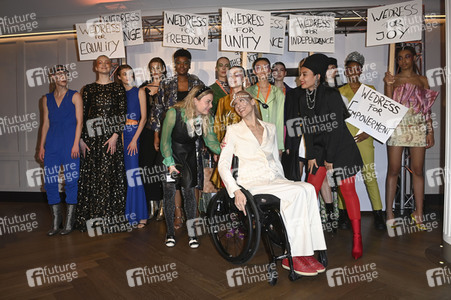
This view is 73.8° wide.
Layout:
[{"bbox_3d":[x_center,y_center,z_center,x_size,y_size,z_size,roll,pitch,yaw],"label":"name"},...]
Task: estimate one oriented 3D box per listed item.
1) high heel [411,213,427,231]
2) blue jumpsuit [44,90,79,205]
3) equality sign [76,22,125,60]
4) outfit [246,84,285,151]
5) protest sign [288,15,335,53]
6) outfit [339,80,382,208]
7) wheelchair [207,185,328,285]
[{"bbox_3d":[2.015,0.755,3.150,0.085,0.150,0.220,-1,1,-14],"label":"high heel"},{"bbox_3d":[-1.725,-0.026,3.170,0.370,1.220,0.260,-1,1,-5],"label":"blue jumpsuit"},{"bbox_3d":[-1.399,-1.219,3.380,0.510,0.410,0.020,-5,5,-7],"label":"equality sign"},{"bbox_3d":[0.433,-0.346,3.250,0.460,0.760,0.270,0,1,2],"label":"outfit"},{"bbox_3d":[0.969,-1.299,3.360,0.510,0.410,0.020,0,2,-3],"label":"protest sign"},{"bbox_3d":[1.427,-0.037,3.200,0.470,1.360,0.300,0,1,11],"label":"outfit"},{"bbox_3d":[0.375,0.470,2.345,0.610,0.780,0.850,-1,2,-32],"label":"wheelchair"}]

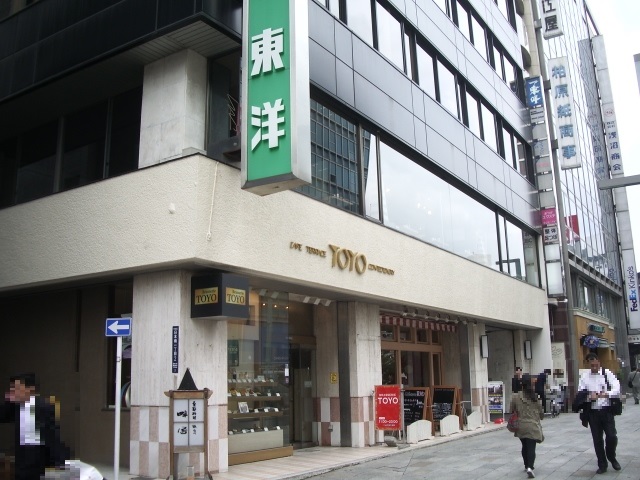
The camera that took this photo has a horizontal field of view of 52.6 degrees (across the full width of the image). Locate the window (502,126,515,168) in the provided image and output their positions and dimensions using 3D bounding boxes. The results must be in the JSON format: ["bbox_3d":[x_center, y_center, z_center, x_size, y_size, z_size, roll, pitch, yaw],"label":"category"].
[{"bbox_3d":[7.384,-3.630,25.349,0.080,1.413,0.938,-10,-15,32],"label":"window"}]

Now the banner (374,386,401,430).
[{"bbox_3d":[1.538,3.812,14.700,0.620,1.000,0.060,-9,-15,32],"label":"banner"}]

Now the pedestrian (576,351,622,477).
[{"bbox_3d":[4.103,2.553,9.550,0.620,1.720,0.440,-6,-13,19],"label":"pedestrian"}]

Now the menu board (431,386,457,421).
[{"bbox_3d":[3.423,4.558,17.590,0.700,1.220,0.500,-9,-15,32],"label":"menu board"}]

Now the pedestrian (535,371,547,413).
[{"bbox_3d":[8.557,5.880,25.000,0.400,1.660,0.500,0,-12,-8],"label":"pedestrian"}]

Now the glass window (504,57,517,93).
[{"bbox_3d":[8.001,-6.918,27.201,0.080,1.308,1.356,-10,-15,32],"label":"glass window"}]

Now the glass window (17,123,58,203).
[{"bbox_3d":[-6.263,-1.693,14.323,1.379,1.715,0.080,-9,-15,32],"label":"glass window"}]

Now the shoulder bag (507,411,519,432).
[{"bbox_3d":[2.848,2.665,9.500,0.160,0.320,0.320,-7,-14,24],"label":"shoulder bag"}]

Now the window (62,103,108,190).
[{"bbox_3d":[-4.930,-1.942,13.494,1.393,1.736,0.080,-9,-15,32],"label":"window"}]

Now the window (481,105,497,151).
[{"bbox_3d":[5.815,-3.831,22.197,0.100,1.387,1.356,-9,-15,32],"label":"window"}]

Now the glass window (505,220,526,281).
[{"bbox_3d":[6.980,0.442,22.924,0.100,1.968,2.091,-9,-15,32],"label":"glass window"}]

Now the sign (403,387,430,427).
[{"bbox_3d":[2.370,4.270,16.144,0.700,1.220,0.500,-9,-15,32],"label":"sign"}]

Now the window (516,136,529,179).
[{"bbox_3d":[7.853,-3.223,25.276,0.100,1.387,1.367,-9,-15,32],"label":"window"}]

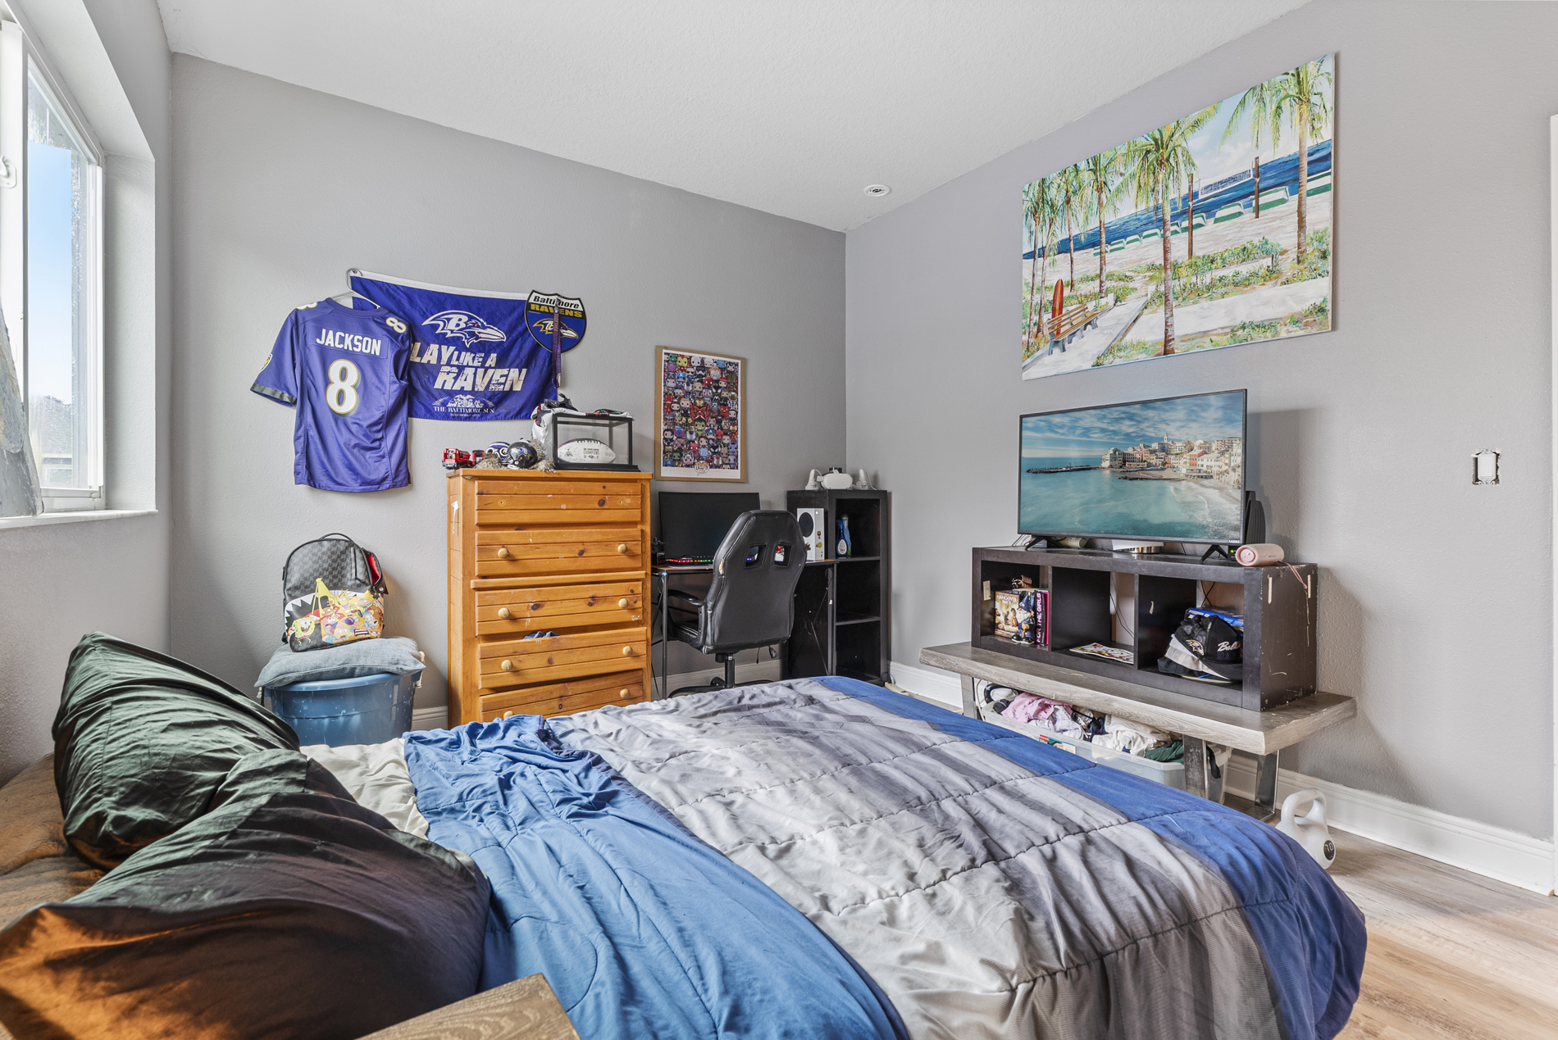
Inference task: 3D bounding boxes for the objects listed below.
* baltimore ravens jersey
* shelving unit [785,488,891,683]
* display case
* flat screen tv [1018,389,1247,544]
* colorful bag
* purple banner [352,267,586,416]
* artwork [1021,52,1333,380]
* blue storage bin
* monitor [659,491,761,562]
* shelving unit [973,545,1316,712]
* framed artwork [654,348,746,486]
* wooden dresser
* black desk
[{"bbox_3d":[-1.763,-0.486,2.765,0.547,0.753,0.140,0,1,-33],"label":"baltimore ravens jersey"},{"bbox_3d":[0.337,0.387,4.029,0.420,1.120,0.400,0,1,-33],"label":"shelving unit"},{"bbox_3d":[-0.890,-0.336,3.205,0.418,0.250,0.290,-1,2,-34],"label":"display case"},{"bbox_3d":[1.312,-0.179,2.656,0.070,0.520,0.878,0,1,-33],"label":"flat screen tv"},{"bbox_3d":[-1.734,0.264,2.722,0.339,0.440,0.220,-1,2,-34],"label":"colorful bag"},{"bbox_3d":[-1.375,-0.767,3.151,0.980,0.632,0.035,-1,2,-34],"label":"purple banner"},{"bbox_3d":[1.470,-1.075,2.728,0.040,0.891,1.168,0,1,-33],"label":"artwork"},{"bbox_3d":[-1.692,0.792,2.717,0.535,0.410,0.420,-1,2,-34],"label":"blue storage bin"},{"bbox_3d":[-0.348,0.037,3.706,0.608,0.368,0.140,-1,2,-34],"label":"monitor"},{"bbox_3d":[1.311,0.348,2.651,0.391,0.432,1.114,-1,2,-33],"label":"shelving unit"},{"bbox_3d":[-0.416,-0.556,3.754,0.553,0.698,0.020,0,1,-33],"label":"framed artwork"},{"bbox_3d":[-1.027,0.388,3.158,0.810,1.194,0.409,-1,2,-34],"label":"wooden dresser"},{"bbox_3d":[-0.249,0.590,3.578,1.000,0.740,0.480,0,1,-33],"label":"black desk"}]

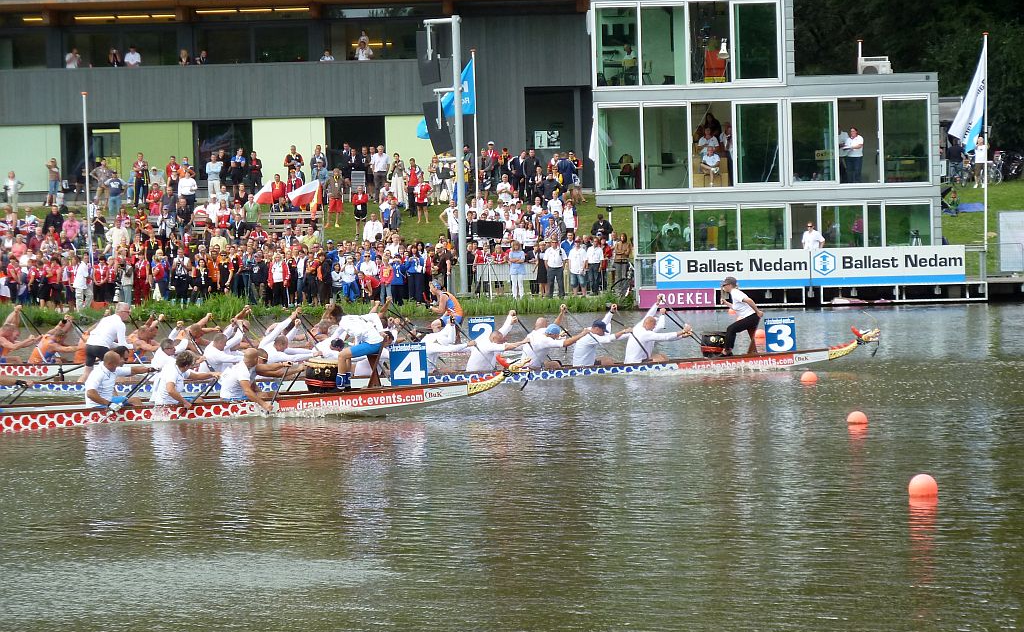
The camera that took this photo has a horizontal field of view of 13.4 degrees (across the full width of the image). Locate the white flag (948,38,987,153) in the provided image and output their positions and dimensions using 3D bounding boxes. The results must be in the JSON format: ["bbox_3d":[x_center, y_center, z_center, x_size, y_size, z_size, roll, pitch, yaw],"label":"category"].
[{"bbox_3d":[13.115,-6.349,125.200,1.100,3.280,0.400,-1,1,2],"label":"white flag"}]

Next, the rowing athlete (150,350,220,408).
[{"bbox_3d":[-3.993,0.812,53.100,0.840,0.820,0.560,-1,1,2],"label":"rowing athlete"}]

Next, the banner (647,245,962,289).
[{"bbox_3d":[8.618,-1.397,125.299,8.900,1.050,0.060,-1,1,2],"label":"banner"}]

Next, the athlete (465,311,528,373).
[{"bbox_3d":[-0.239,0.501,67.000,1.000,1.180,0.620,-1,1,2],"label":"athlete"}]

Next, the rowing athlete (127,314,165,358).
[{"bbox_3d":[-6.791,0.492,80.800,0.880,1.060,0.580,-2,1,0],"label":"rowing athlete"}]

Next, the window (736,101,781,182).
[{"bbox_3d":[7.187,-5.059,126.786,1.240,2.310,0.100,-1,1,2],"label":"window"}]

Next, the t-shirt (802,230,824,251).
[{"bbox_3d":[8.327,-2.078,120.500,0.620,0.660,0.280,-1,1,7],"label":"t-shirt"}]

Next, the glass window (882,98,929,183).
[{"bbox_3d":[11.728,-5.230,129.600,1.330,2.450,0.100,-2,1,4],"label":"glass window"}]

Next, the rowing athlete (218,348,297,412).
[{"bbox_3d":[-3.137,0.832,53.600,0.950,0.880,0.600,-1,1,12],"label":"rowing athlete"}]

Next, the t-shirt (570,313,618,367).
[{"bbox_3d":[1.258,0.356,65.900,0.680,0.780,0.520,-1,1,2],"label":"t-shirt"}]

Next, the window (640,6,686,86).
[{"bbox_3d":[4.419,-7.861,126.836,1.290,2.300,0.100,-1,1,2],"label":"window"}]

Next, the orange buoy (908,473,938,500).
[{"bbox_3d":[3.399,1.422,35.900,0.238,0.238,0.238,-2,1,0],"label":"orange buoy"}]

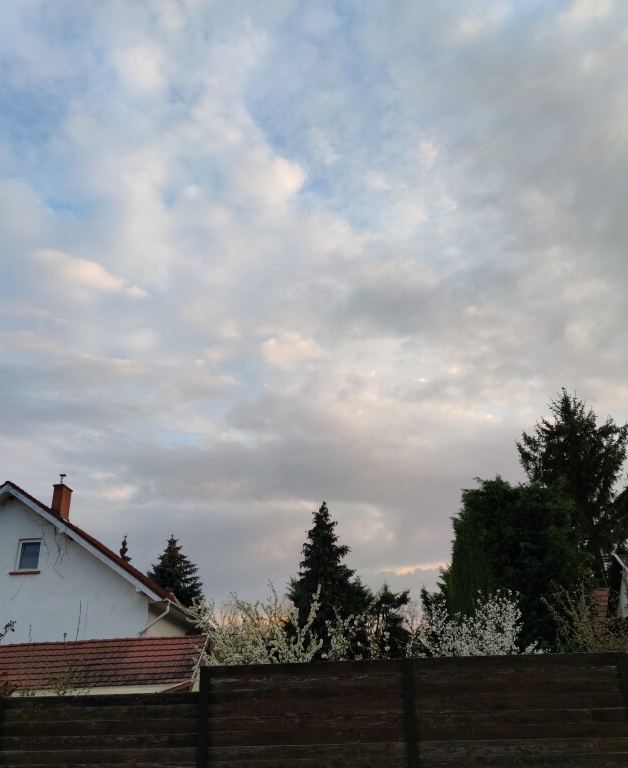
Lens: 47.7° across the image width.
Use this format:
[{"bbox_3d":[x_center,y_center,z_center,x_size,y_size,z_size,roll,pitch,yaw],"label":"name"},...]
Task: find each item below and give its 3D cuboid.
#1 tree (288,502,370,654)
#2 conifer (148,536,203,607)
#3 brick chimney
[{"bbox_3d":[0.482,7.845,22.846,2.700,8.290,2.700,-3,-26,1],"label":"tree"},{"bbox_3d":[-8.144,14.385,40.078,4.000,11.870,4.000,-3,-26,1],"label":"conifer"},{"bbox_3d":[-11.704,5.490,32.945,0.450,1.700,1.050,-3,-26,1],"label":"brick chimney"}]

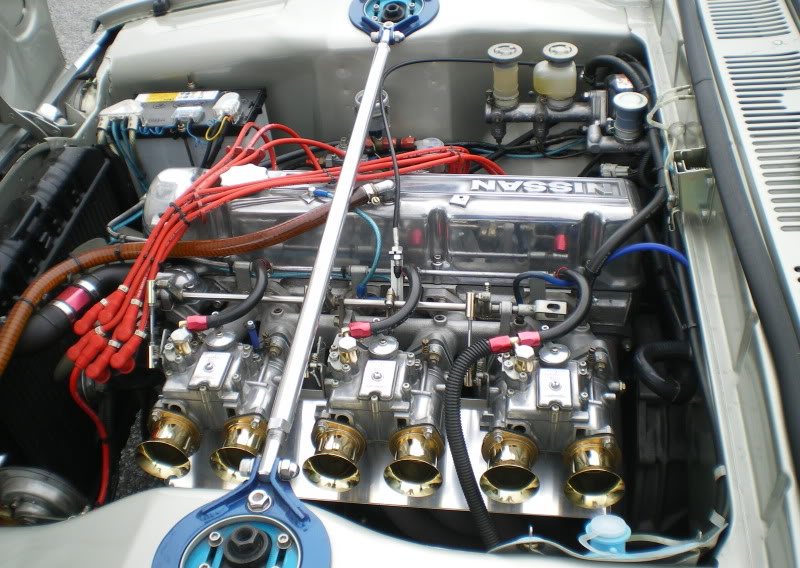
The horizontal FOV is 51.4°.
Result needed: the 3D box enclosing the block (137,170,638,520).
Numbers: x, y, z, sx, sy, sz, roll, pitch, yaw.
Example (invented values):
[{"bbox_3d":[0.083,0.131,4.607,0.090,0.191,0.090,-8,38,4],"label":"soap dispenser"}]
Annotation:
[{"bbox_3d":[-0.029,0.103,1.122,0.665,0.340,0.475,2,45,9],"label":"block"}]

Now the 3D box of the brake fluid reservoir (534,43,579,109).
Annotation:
[{"bbox_3d":[0.242,-0.318,1.286,0.065,0.095,0.054,2,45,9],"label":"brake fluid reservoir"}]

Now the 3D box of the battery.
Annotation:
[{"bbox_3d":[-0.358,-0.233,1.492,0.240,0.180,0.119,2,45,9],"label":"battery"}]

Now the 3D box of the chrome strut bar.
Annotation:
[{"bbox_3d":[-0.074,-0.121,1.081,0.027,0.027,0.853,2,45,8],"label":"chrome strut bar"}]

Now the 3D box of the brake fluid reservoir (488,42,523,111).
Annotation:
[{"bbox_3d":[0.165,-0.320,1.298,0.051,0.096,0.051,2,45,9],"label":"brake fluid reservoir"}]

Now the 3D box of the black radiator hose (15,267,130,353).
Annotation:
[{"bbox_3d":[-0.453,0.029,1.171,0.200,0.080,0.061,-23,47,-16],"label":"black radiator hose"}]

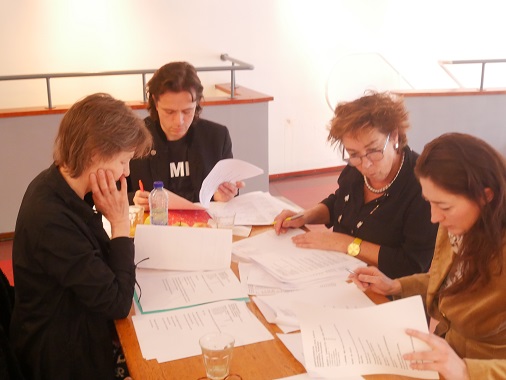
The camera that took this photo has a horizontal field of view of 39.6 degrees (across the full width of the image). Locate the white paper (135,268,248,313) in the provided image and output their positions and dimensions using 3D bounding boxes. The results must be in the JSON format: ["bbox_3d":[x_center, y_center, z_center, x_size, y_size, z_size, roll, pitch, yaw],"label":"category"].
[{"bbox_3d":[-0.179,0.286,2.024,0.297,0.018,0.210,-6,19,-14],"label":"white paper"}]

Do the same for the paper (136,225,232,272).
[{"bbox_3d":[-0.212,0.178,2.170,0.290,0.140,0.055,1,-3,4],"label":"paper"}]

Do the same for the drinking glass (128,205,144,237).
[{"bbox_3d":[-0.414,0.107,2.452,0.080,0.093,0.080,-1,19,0],"label":"drinking glass"}]

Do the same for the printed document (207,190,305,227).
[{"bbox_3d":[0.007,0.061,2.685,0.290,0.020,0.265,-13,22,-33],"label":"printed document"}]

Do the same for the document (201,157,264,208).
[{"bbox_3d":[-0.082,-0.029,2.681,0.230,0.175,0.130,4,19,13],"label":"document"}]

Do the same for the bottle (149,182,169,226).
[{"bbox_3d":[-0.323,0.067,2.413,0.064,0.190,0.064,-1,19,0],"label":"bottle"}]

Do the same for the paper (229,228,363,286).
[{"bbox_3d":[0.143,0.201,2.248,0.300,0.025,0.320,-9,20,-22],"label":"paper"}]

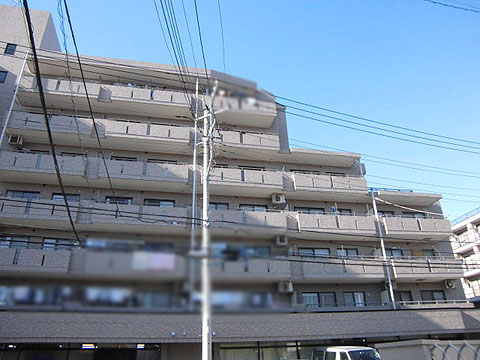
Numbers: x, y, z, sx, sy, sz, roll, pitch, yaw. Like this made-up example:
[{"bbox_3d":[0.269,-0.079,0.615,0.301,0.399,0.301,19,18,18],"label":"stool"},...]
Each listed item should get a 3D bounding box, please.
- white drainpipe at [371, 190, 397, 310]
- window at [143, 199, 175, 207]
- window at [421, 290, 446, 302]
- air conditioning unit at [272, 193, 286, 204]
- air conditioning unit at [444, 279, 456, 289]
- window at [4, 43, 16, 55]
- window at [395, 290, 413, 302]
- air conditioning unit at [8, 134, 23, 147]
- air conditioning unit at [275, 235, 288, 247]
[{"bbox_3d":[9.274,4.264,23.337,0.120,7.852,0.120,4,-26,-12],"label":"white drainpipe"},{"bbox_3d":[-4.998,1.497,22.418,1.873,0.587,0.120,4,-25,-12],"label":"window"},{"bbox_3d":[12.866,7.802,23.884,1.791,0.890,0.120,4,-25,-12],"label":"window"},{"bbox_3d":[2.560,1.210,23.547,0.770,0.600,0.320,4,-25,-12],"label":"air conditioning unit"},{"bbox_3d":[13.836,6.855,23.702,0.680,0.600,0.320,4,-25,-12],"label":"air conditioning unit"},{"bbox_3d":[-15.646,-8.944,24.635,0.606,0.913,0.120,4,-25,-12],"label":"window"},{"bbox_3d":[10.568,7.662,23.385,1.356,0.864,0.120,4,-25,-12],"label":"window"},{"bbox_3d":[-13.259,-2.364,21.319,0.680,0.600,0.320,4,-25,-12],"label":"air conditioning unit"},{"bbox_3d":[2.602,3.786,22.366,0.770,0.600,0.320,4,-25,-12],"label":"air conditioning unit"}]

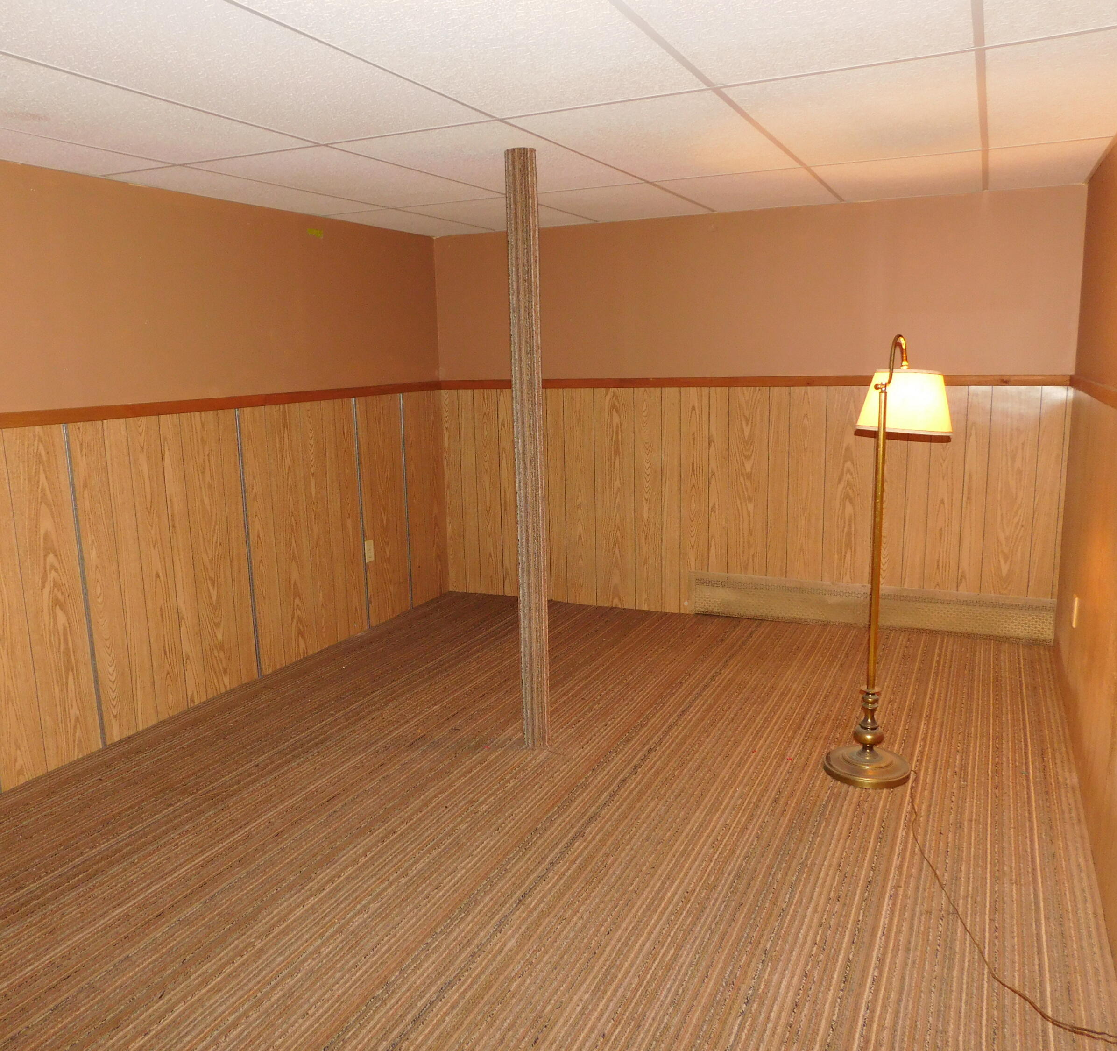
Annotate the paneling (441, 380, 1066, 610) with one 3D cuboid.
[{"bbox_3d":[0.789,-0.106,4.777,3.189,1.183,0.020,4,12,25],"label":"paneling"}]

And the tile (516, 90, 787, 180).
[{"bbox_3d":[0.367,-1.231,2.993,0.610,0.020,1.219,4,12,25],"label":"tile"}]

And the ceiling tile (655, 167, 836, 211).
[{"bbox_3d":[0.829,-1.427,3.970,0.610,0.020,0.978,4,12,25],"label":"ceiling tile"}]

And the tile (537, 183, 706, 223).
[{"bbox_3d":[0.279,-1.450,4.205,0.602,0.020,0.934,4,12,25],"label":"tile"}]

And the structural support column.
[{"bbox_3d":[-0.097,-0.215,3.172,0.096,2.020,0.096,-1,11,0],"label":"structural support column"}]

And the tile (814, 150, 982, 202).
[{"bbox_3d":[1.382,-1.393,3.716,0.610,0.020,0.978,4,12,25],"label":"tile"}]

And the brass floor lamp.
[{"bbox_3d":[1.073,0.103,3.013,0.312,1.411,0.479,7,14,39],"label":"brass floor lamp"}]

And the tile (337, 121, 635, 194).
[{"bbox_3d":[-0.183,-1.259,3.247,0.607,0.020,1.211,4,12,25],"label":"tile"}]

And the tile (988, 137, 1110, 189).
[{"bbox_3d":[1.820,-1.354,3.504,0.369,0.020,0.949,4,12,25],"label":"tile"}]

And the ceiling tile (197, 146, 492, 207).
[{"bbox_3d":[-0.739,-1.300,3.502,0.610,0.020,1.219,4,12,25],"label":"ceiling tile"}]

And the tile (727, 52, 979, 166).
[{"bbox_3d":[0.921,-1.189,2.739,0.602,0.020,1.211,4,12,25],"label":"tile"}]

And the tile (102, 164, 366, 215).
[{"bbox_3d":[-1.186,-1.328,3.708,0.378,0.020,1.219,4,12,25],"label":"tile"}]

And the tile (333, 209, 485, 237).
[{"bbox_3d":[-0.724,-1.524,4.686,0.378,0.020,0.978,4,12,25],"label":"tile"}]

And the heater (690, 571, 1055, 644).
[{"bbox_3d":[1.458,0.398,4.525,1.682,0.226,0.065,4,12,25],"label":"heater"}]

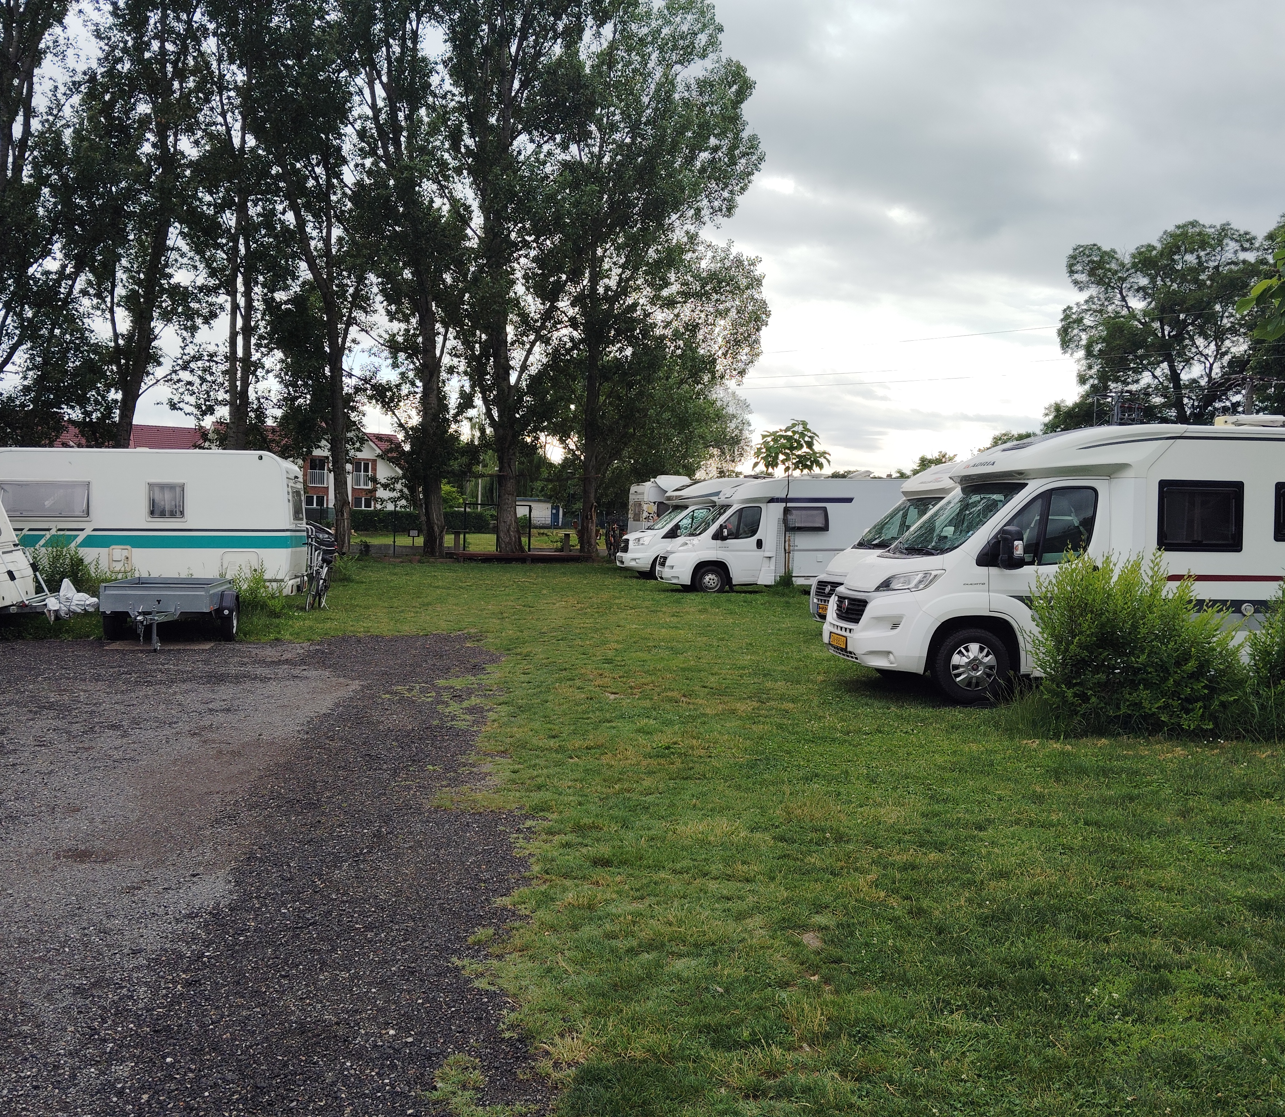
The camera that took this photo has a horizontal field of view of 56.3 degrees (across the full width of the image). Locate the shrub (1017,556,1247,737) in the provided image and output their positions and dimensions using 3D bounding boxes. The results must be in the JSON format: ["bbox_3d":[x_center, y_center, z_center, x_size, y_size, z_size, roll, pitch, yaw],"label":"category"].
[{"bbox_3d":[4.056,0.671,9.925,1.680,1.430,1.250,0,2,0],"label":"shrub"}]

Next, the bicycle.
[{"bbox_3d":[-5.555,0.335,20.679,0.620,1.200,1.750,0,2,-6],"label":"bicycle"}]

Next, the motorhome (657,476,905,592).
[{"bbox_3d":[3.841,-0.642,28.552,7.000,2.750,2.300,0,2,-11],"label":"motorhome"}]

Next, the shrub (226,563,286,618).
[{"bbox_3d":[-5.876,0.556,18.284,0.860,0.920,0.780,0,2,0],"label":"shrub"}]

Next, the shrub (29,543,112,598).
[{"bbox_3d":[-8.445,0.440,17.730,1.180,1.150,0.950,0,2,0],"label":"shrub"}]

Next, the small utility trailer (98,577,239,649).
[{"bbox_3d":[-6.097,0.707,15.336,1.720,0.820,3.000,0,2,-12],"label":"small utility trailer"}]

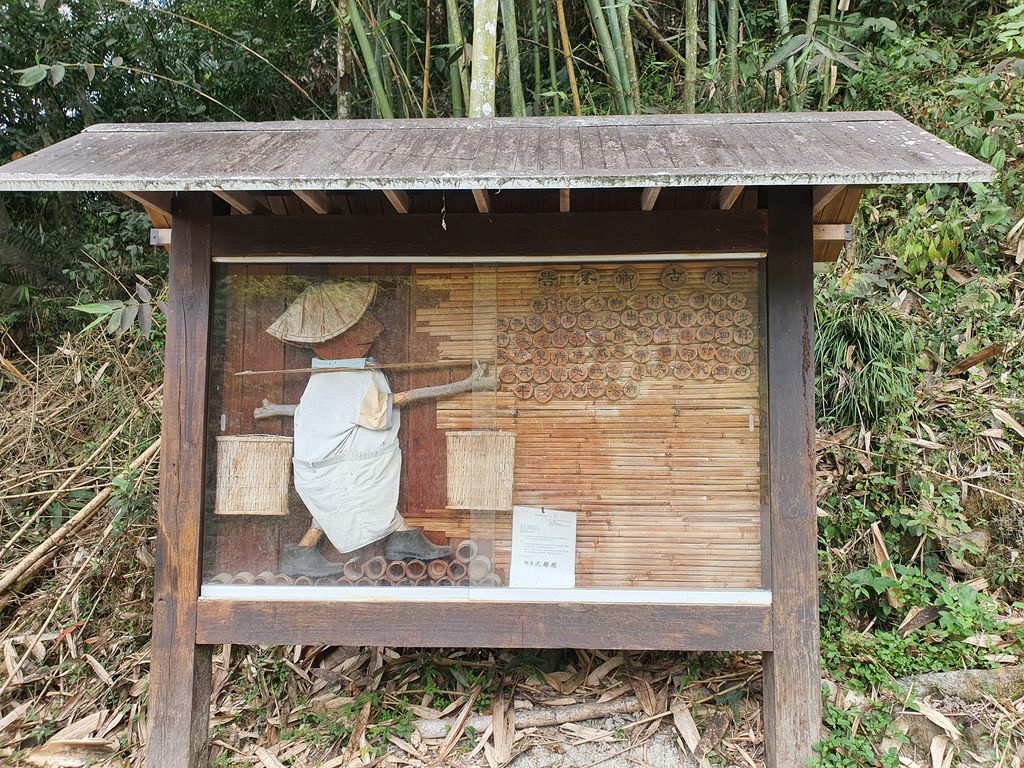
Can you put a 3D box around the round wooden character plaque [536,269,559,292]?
[{"bbox_3d":[0.123,-0.350,2.608,0.079,0.079,0.016,0,-4,3],"label":"round wooden character plaque"}]

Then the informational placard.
[{"bbox_3d":[0.101,0.543,2.516,0.212,0.275,0.012,0,-9,3],"label":"informational placard"}]

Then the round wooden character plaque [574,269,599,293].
[{"bbox_3d":[0.255,-0.351,2.601,0.088,0.077,0.016,0,-4,3],"label":"round wooden character plaque"}]

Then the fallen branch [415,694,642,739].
[{"bbox_3d":[0.077,1.230,2.850,0.880,0.065,0.080,-1,-4,-12],"label":"fallen branch"}]

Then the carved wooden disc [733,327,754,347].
[{"bbox_3d":[0.783,-0.162,2.598,0.066,0.063,0.016,0,-4,2],"label":"carved wooden disc"}]

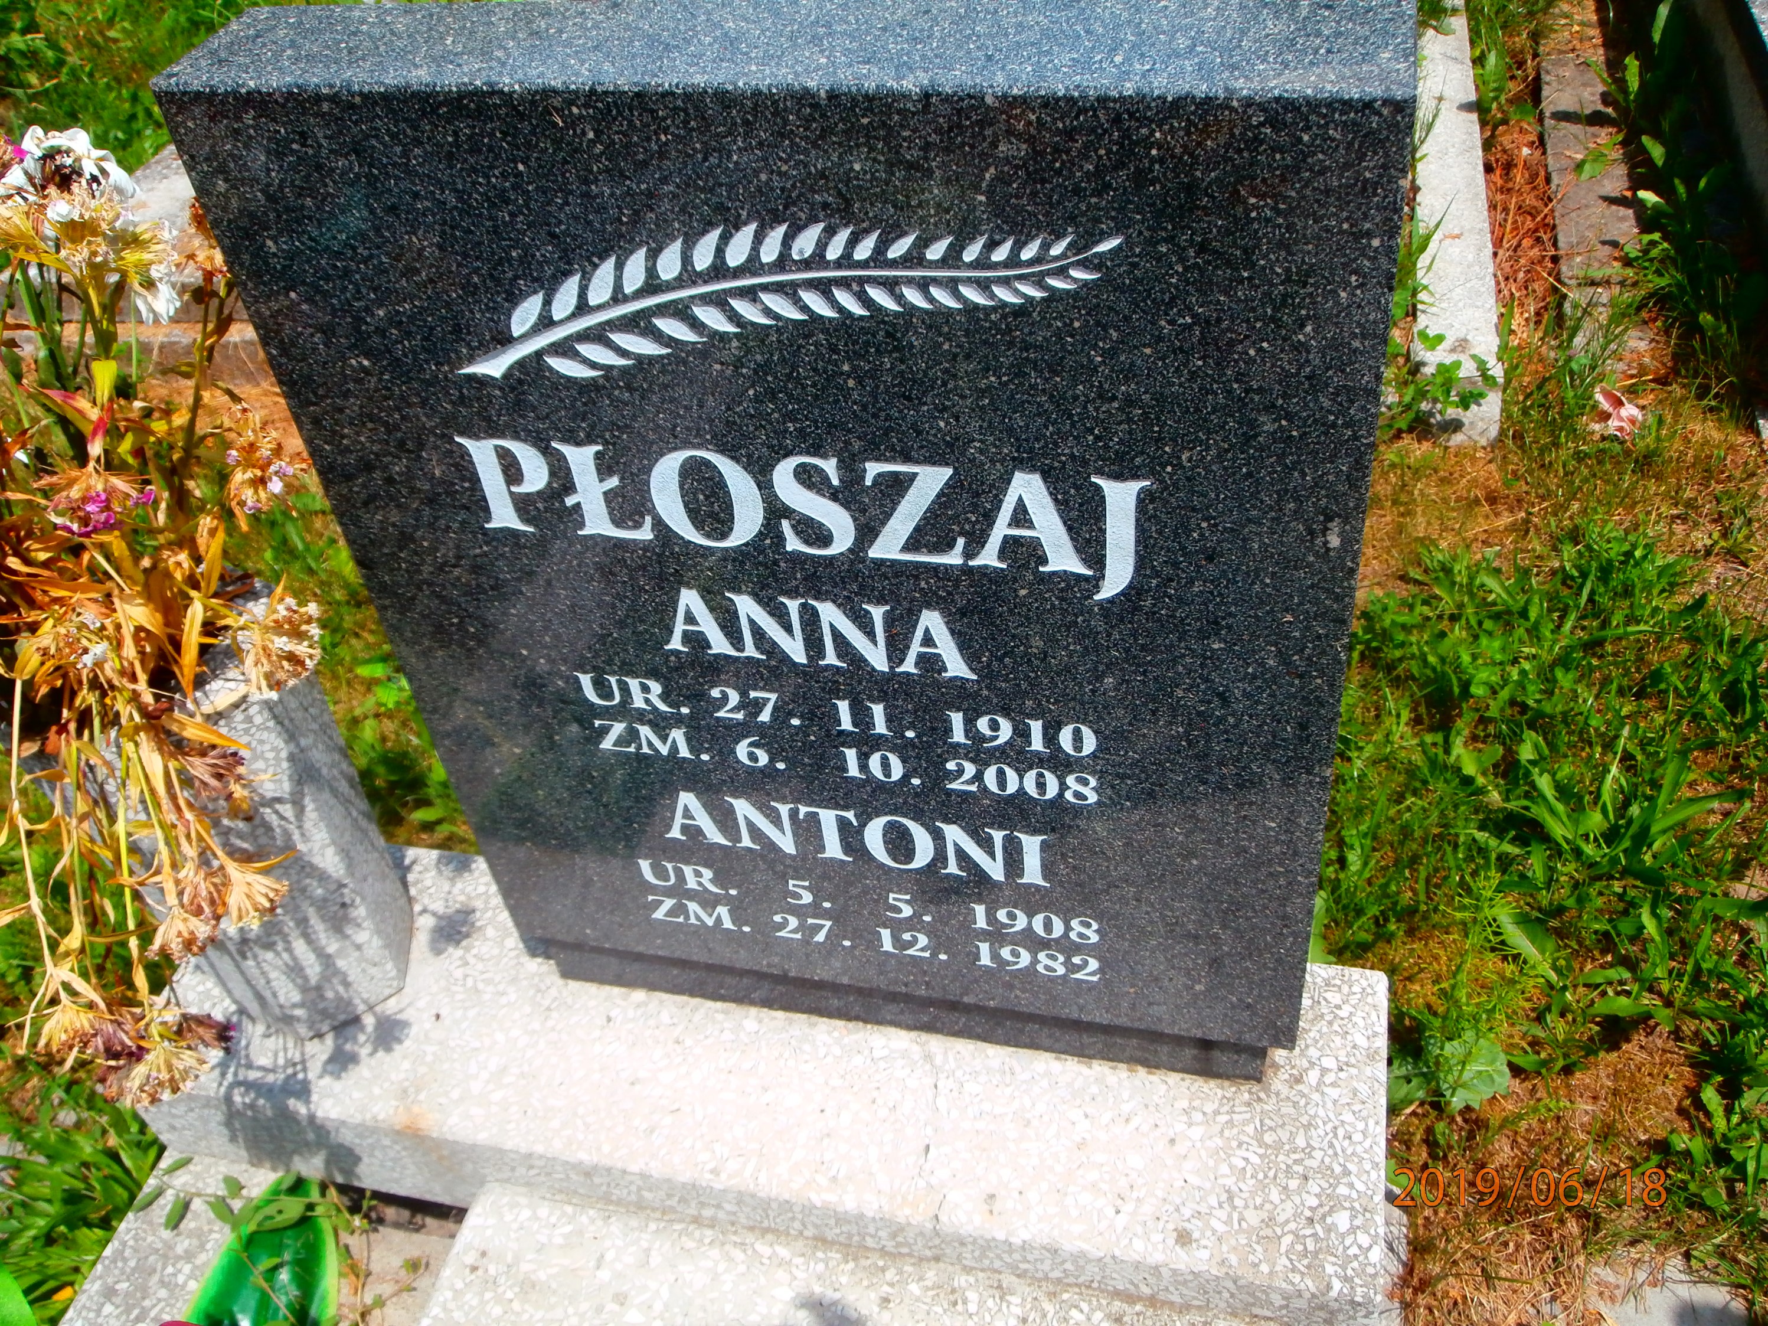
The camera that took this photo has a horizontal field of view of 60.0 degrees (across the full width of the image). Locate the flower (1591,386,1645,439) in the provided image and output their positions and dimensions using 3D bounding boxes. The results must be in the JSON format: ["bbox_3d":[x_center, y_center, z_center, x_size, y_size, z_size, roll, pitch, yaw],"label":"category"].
[{"bbox_3d":[1.044,-0.354,2.180,0.068,0.045,0.056,15,49,23],"label":"flower"}]

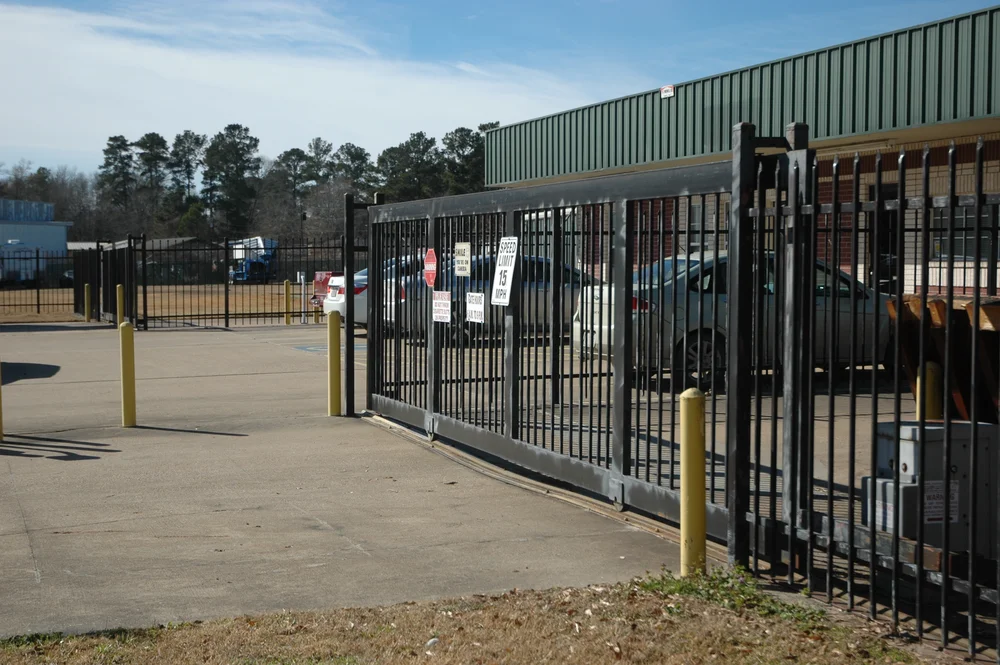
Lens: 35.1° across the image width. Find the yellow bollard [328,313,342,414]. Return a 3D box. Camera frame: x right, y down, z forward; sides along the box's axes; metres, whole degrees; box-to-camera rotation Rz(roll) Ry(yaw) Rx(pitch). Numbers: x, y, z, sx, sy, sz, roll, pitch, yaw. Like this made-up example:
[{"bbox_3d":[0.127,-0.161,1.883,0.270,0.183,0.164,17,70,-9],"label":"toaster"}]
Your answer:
[{"bbox_3d":[-1.532,0.291,14.700,0.116,0.975,0.116,0,3,0],"label":"yellow bollard"}]

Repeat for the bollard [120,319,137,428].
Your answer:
[{"bbox_3d":[-3.254,0.368,13.850,0.116,0.912,0.116,-1,3,0],"label":"bollard"}]

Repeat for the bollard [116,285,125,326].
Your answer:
[{"bbox_3d":[-7.149,-0.463,29.800,0.118,0.880,0.118,0,3,0],"label":"bollard"}]

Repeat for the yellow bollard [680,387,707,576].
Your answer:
[{"bbox_3d":[0.909,0.706,7.450,0.117,0.900,0.117,0,3,0],"label":"yellow bollard"}]

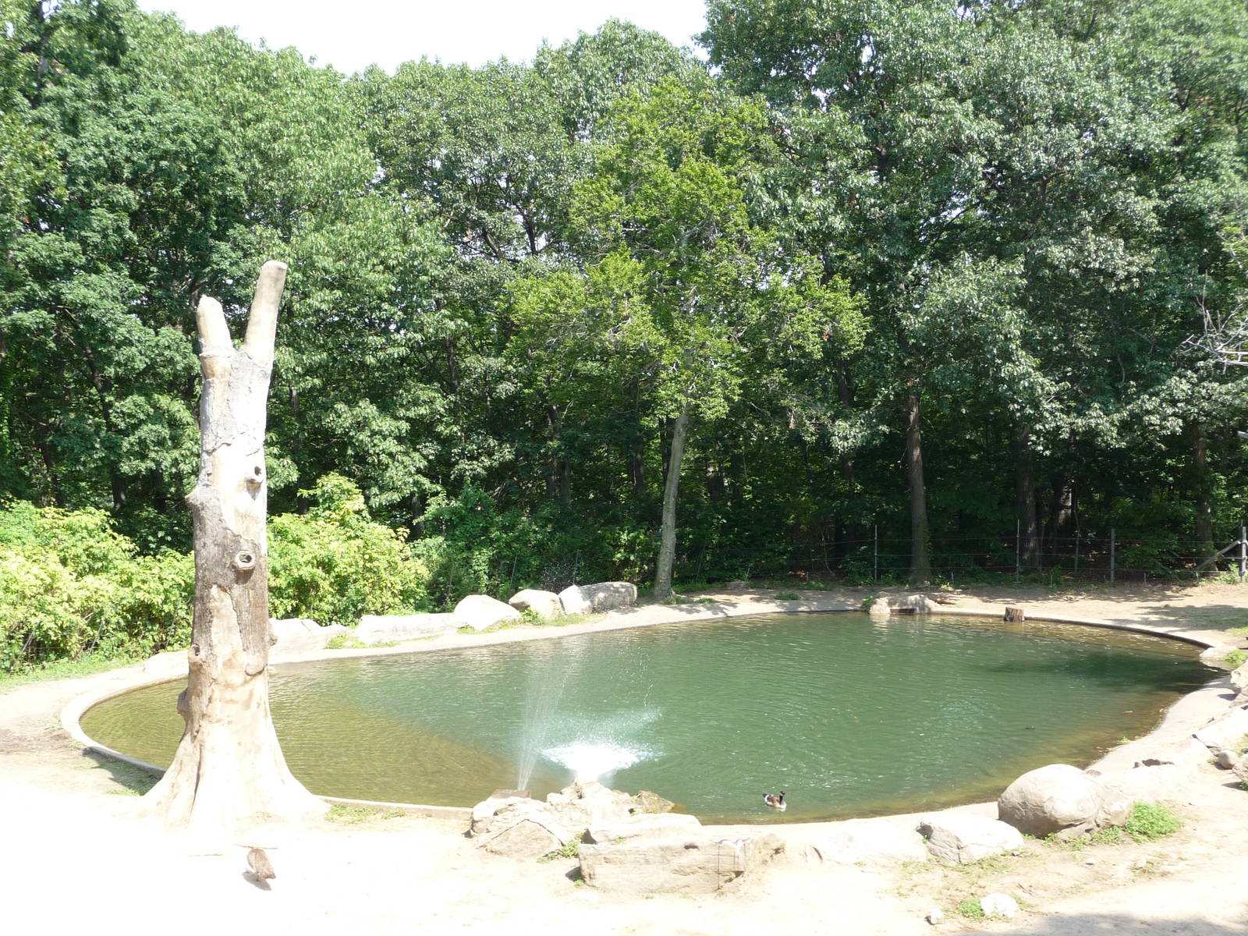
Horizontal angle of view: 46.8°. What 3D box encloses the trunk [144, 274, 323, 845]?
[{"bbox_3d":[-7.220,1.340,26.600,3.250,10.200,2.900,0,4,0],"label":"trunk"}]

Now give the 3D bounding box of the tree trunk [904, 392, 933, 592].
[{"bbox_3d":[10.770,0.800,52.700,0.900,7.000,0.850,0,4,0],"label":"tree trunk"}]

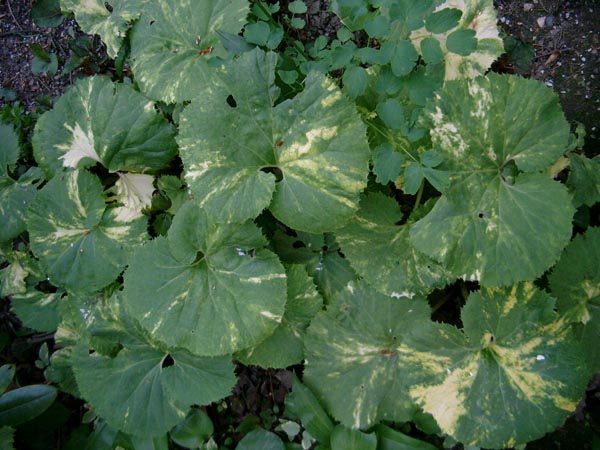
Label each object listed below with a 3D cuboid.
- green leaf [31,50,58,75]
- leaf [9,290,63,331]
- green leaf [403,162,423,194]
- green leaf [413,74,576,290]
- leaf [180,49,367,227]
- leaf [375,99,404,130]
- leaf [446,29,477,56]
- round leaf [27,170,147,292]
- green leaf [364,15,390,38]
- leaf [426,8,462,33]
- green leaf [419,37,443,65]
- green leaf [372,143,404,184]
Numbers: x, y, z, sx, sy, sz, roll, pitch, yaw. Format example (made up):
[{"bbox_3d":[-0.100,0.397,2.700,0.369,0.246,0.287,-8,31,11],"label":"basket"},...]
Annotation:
[{"bbox_3d":[-0.506,-0.320,1.270,0.055,0.012,0.052,-10,64,-5],"label":"green leaf"},{"bbox_3d":[-0.420,0.139,1.030,0.080,0.020,0.085,34,73,20],"label":"leaf"},{"bbox_3d":[0.146,-0.060,0.830,0.026,0.010,0.043,17,67,7],"label":"green leaf"},{"bbox_3d":[0.240,-0.056,0.800,0.205,0.055,0.270,0,74,3],"label":"green leaf"},{"bbox_3d":[-0.041,-0.125,0.950,0.285,0.055,0.285,3,71,1],"label":"leaf"},{"bbox_3d":[0.121,-0.146,0.850,0.037,0.012,0.042,-32,70,-13],"label":"leaf"},{"bbox_3d":[0.227,-0.255,0.900,0.044,0.012,0.037,-11,67,-5],"label":"leaf"},{"bbox_3d":[-0.272,0.008,0.820,0.152,0.040,0.150,35,70,11],"label":"round leaf"},{"bbox_3d":[0.135,-0.347,1.120,0.045,0.010,0.047,5,63,3],"label":"green leaf"},{"bbox_3d":[0.246,-0.349,1.100,0.064,0.010,0.042,-26,66,-12],"label":"leaf"},{"bbox_3d":[0.182,-0.241,0.890,0.030,0.011,0.039,-5,66,-2],"label":"green leaf"},{"bbox_3d":[0.115,-0.080,0.830,0.041,0.013,0.054,15,67,6],"label":"green leaf"}]

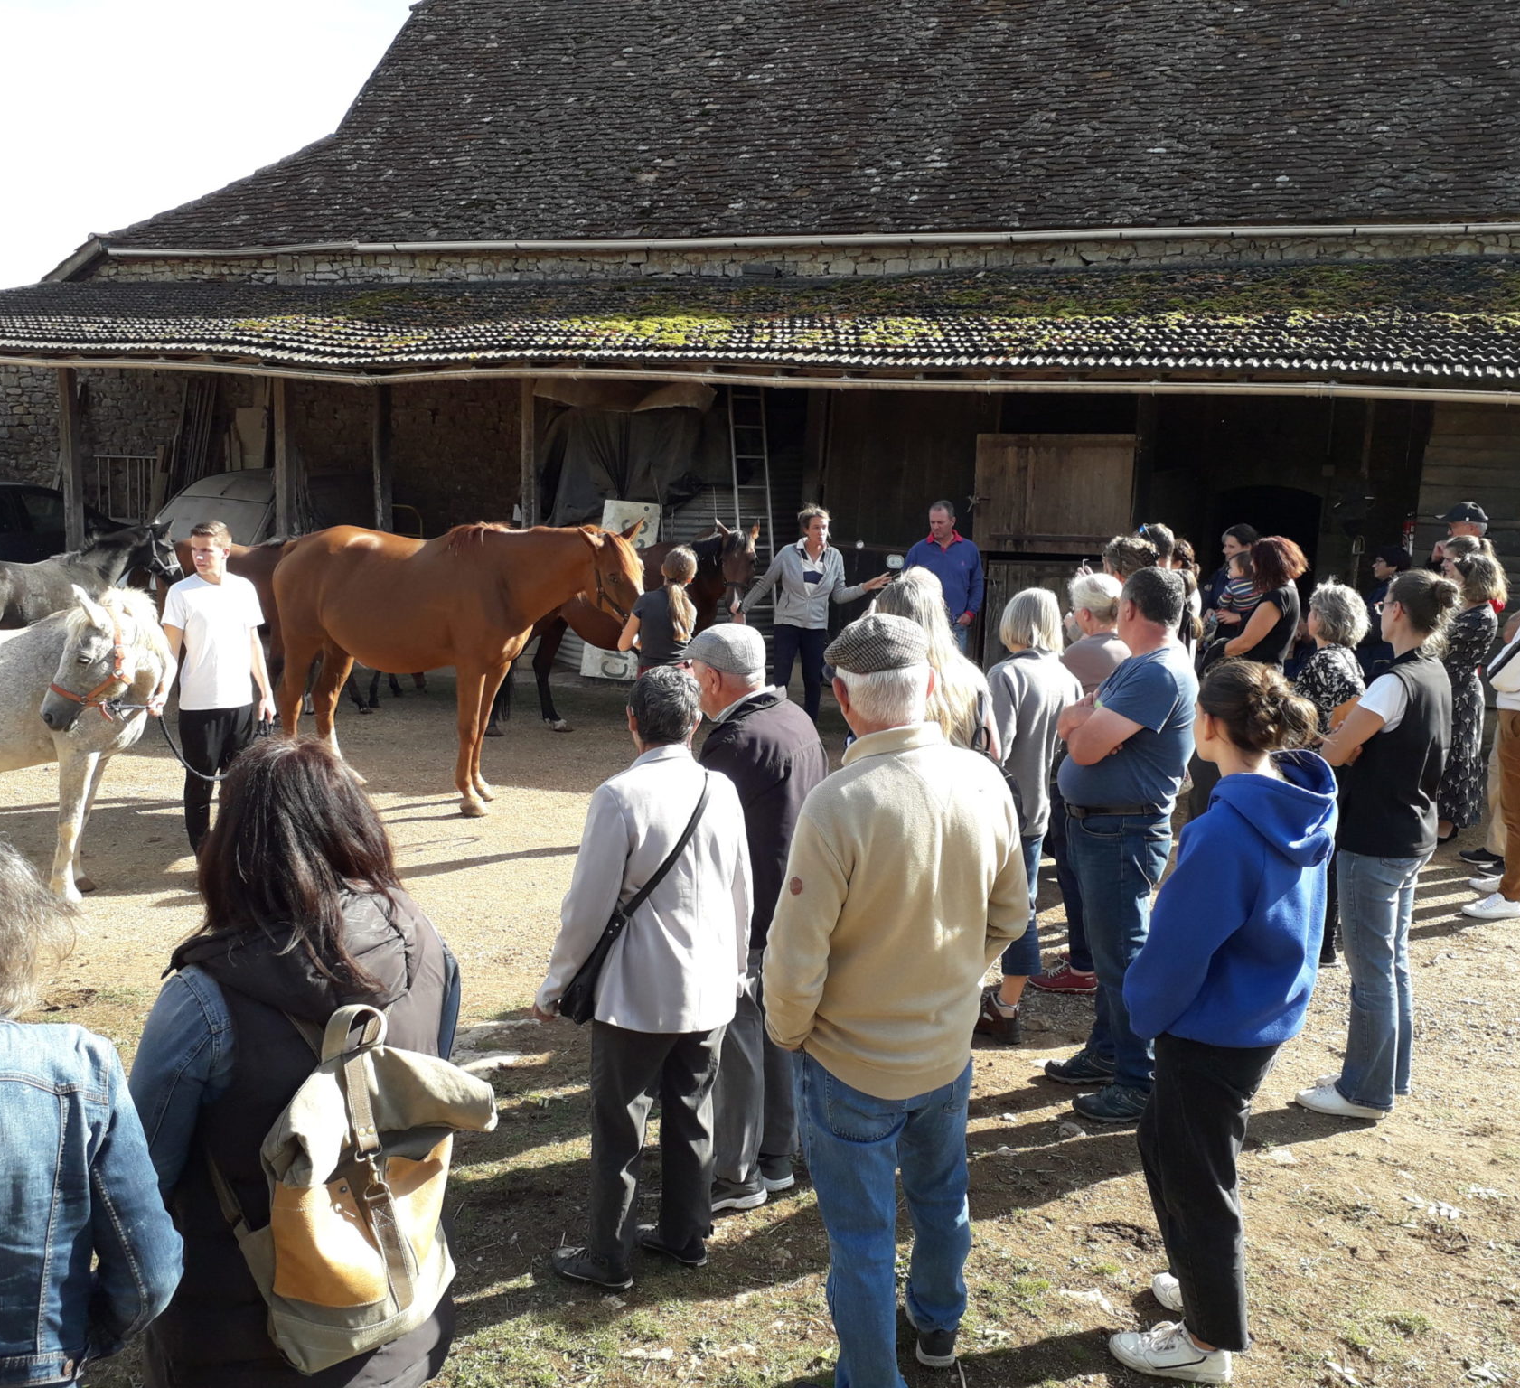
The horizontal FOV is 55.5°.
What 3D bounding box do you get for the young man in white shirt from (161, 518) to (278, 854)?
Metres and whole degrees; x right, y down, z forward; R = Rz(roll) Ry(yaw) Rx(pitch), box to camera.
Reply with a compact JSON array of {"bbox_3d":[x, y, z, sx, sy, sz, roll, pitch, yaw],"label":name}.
[{"bbox_3d":[-2.595,0.032,6.900,0.530,1.720,0.320,-1,10,-10],"label":"young man in white shirt"}]

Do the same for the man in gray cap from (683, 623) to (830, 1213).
[{"bbox_3d":[-0.016,0.608,4.075,0.460,1.660,0.500,7,12,31],"label":"man in gray cap"}]

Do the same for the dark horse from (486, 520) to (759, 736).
[{"bbox_3d":[-0.987,-0.467,10.416,2.000,1.530,0.550,2,10,8],"label":"dark horse"}]

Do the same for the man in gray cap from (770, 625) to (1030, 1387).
[{"bbox_3d":[0.290,0.718,3.227,0.580,1.750,0.420,0,10,-8],"label":"man in gray cap"}]

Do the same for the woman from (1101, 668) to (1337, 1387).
[{"bbox_3d":[1.064,0.749,3.385,0.480,1.660,0.480,10,13,41],"label":"woman"}]

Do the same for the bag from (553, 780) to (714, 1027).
[{"bbox_3d":[-0.323,0.494,3.685,0.380,0.610,0.300,2,10,5],"label":"bag"}]

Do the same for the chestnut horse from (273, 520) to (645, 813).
[{"bbox_3d":[-1.756,-0.181,8.324,2.300,1.670,0.600,4,10,14],"label":"chestnut horse"}]

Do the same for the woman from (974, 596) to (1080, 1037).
[{"bbox_3d":[0.904,0.439,5.208,0.470,1.630,0.380,-4,11,-27],"label":"woman"}]

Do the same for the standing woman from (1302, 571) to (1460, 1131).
[{"bbox_3d":[1.985,0.521,4.621,0.440,1.710,0.480,8,12,34],"label":"standing woman"}]

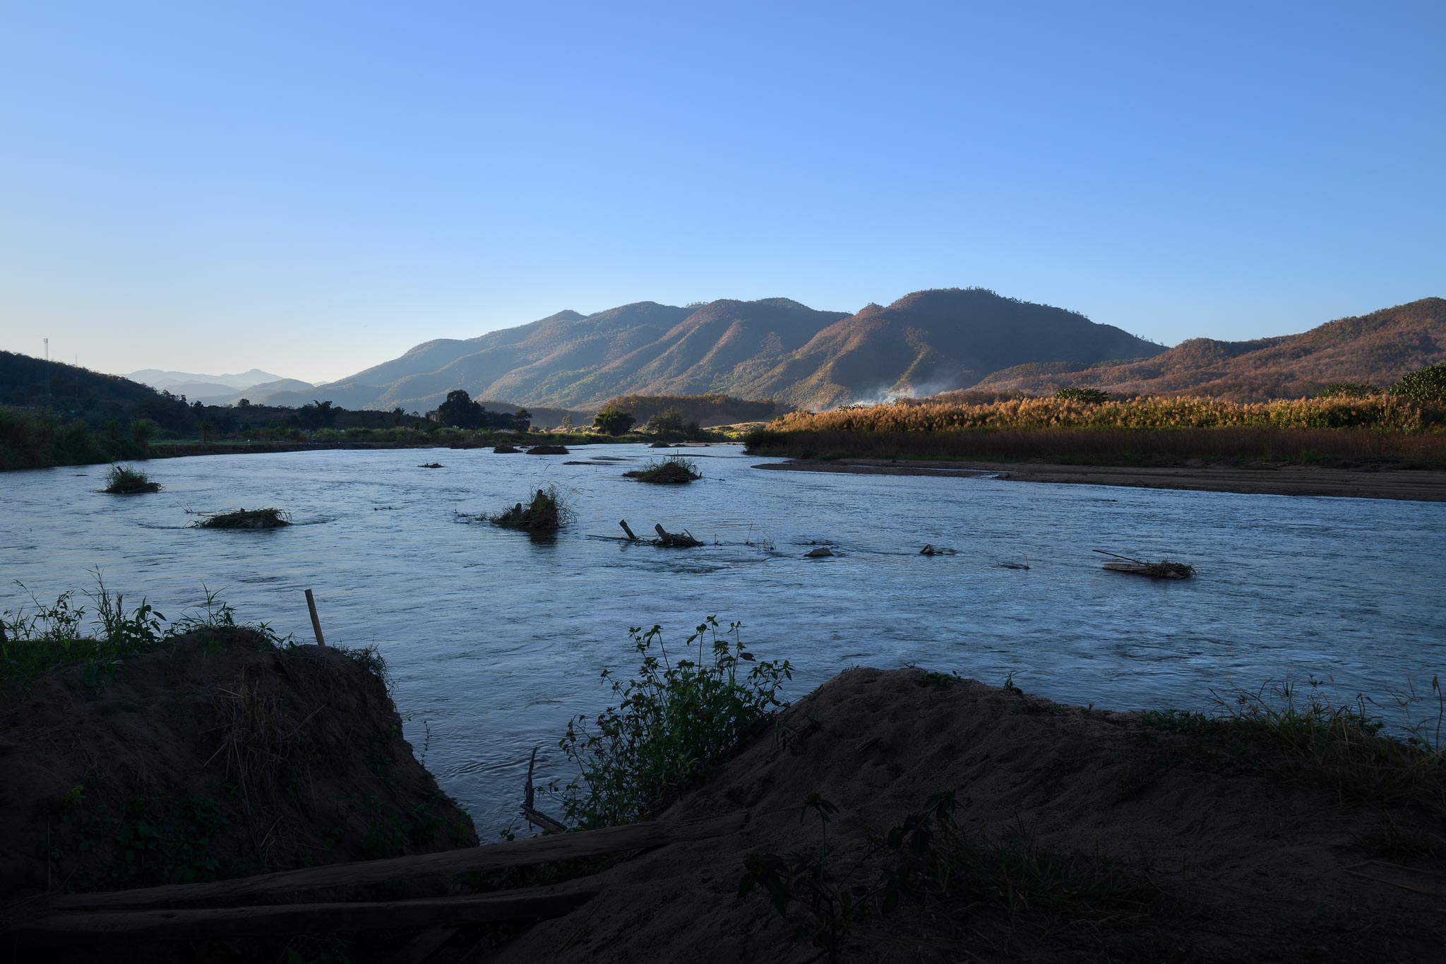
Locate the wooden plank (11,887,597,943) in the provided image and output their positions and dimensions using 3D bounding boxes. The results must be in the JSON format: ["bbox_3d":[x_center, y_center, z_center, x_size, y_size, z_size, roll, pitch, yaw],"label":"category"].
[{"bbox_3d":[-1.521,1.574,4.150,2.074,0.120,0.140,0,3,-6],"label":"wooden plank"}]

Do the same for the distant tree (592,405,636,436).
[{"bbox_3d":[-25.688,-14.380,265.000,10.116,7.457,9.104,0,3,-6],"label":"distant tree"}]

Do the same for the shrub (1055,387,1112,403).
[{"bbox_3d":[36.793,-7.281,115.000,5.776,4.854,5.198,1,3,18],"label":"shrub"}]

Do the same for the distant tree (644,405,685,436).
[{"bbox_3d":[-13.968,-14.516,270.000,9.764,7.869,8.788,0,3,-3],"label":"distant tree"}]

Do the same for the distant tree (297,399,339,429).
[{"bbox_3d":[-81.027,-13.340,225.000,8.589,6.331,7.730,-1,3,-20],"label":"distant tree"}]

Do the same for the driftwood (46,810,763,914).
[{"bbox_3d":[-1.231,1.497,4.475,2.689,0.090,0.200,-3,3,-12],"label":"driftwood"}]

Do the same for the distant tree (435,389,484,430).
[{"bbox_3d":[-68.021,-18.360,290.000,12.818,11.074,11.536,-1,3,-13],"label":"distant tree"}]

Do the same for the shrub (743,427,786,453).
[{"bbox_3d":[5.018,-5.020,135.000,5.289,3.527,4.495,0,3,2],"label":"shrub"}]

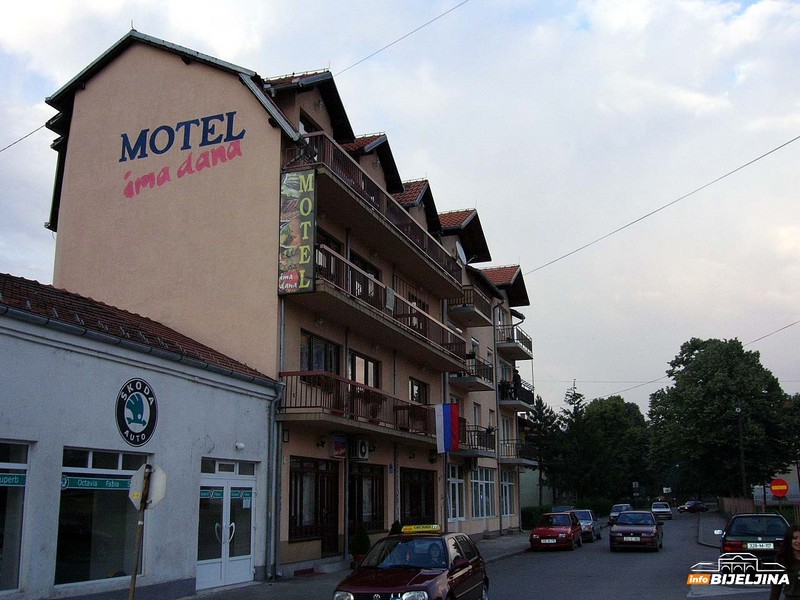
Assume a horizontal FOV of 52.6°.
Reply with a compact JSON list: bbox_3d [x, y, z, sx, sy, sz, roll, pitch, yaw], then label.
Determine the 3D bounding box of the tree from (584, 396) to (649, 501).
[{"bbox_3d":[23.267,16.592,86.815,7.200,12.434,7.000,-5,-15,19],"label":"tree"}]

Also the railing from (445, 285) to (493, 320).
[{"bbox_3d":[3.082,0.259,35.512,1.238,0.888,3.213,-5,-15,19],"label":"railing"}]

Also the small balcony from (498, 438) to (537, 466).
[{"bbox_3d":[6.444,8.310,43.557,1.108,1.200,5.089,-6,-15,19],"label":"small balcony"}]

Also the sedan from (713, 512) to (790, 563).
[{"bbox_3d":[8.525,5.841,19.289,1.700,1.430,4.450,-7,-15,20],"label":"sedan"}]

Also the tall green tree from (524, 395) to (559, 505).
[{"bbox_3d":[9.406,10.780,54.637,2.600,8.800,2.600,-6,-15,19],"label":"tall green tree"}]

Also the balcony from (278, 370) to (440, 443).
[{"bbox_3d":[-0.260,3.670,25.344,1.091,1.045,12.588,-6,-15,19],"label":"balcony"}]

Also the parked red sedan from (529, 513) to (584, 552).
[{"bbox_3d":[6.201,9.063,31.880,1.650,1.390,4.050,-6,-15,19],"label":"parked red sedan"}]

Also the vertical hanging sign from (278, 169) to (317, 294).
[{"bbox_3d":[-2.496,-1.728,19.889,0.920,3.140,0.160,-5,-14,16],"label":"vertical hanging sign"}]

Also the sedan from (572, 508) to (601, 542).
[{"bbox_3d":[8.301,10.473,37.651,1.650,1.400,4.000,-6,-15,19],"label":"sedan"}]

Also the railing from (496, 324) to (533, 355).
[{"bbox_3d":[6.937,2.510,48.643,1.170,1.070,4.550,-6,-15,19],"label":"railing"}]

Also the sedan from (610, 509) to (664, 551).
[{"bbox_3d":[8.798,8.597,30.226,1.690,1.410,4.350,-6,-15,19],"label":"sedan"}]

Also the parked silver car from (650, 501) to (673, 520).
[{"bbox_3d":[21.133,16.984,65.135,1.650,1.400,4.100,-5,-15,19],"label":"parked silver car"}]

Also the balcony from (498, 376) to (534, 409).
[{"bbox_3d":[6.964,5.758,47.741,1.140,1.370,4.500,-6,-15,19],"label":"balcony"}]

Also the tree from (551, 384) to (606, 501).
[{"bbox_3d":[15.217,12.710,68.960,4.600,11.200,4.600,-4,-15,12],"label":"tree"}]

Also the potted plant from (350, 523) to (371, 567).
[{"bbox_3d":[-1.081,6.707,22.134,0.560,1.195,0.560,-1,-14,0],"label":"potted plant"}]

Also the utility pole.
[{"bbox_3d":[24.768,11.682,58.658,0.300,8.780,0.300,-6,-15,19],"label":"utility pole"}]

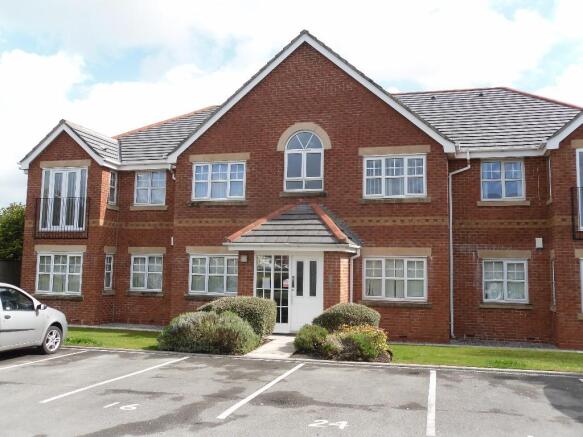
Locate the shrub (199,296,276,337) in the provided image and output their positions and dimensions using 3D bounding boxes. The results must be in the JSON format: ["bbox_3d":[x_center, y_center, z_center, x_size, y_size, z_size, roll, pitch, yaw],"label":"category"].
[{"bbox_3d":[-1.303,2.412,14.110,1.886,1.057,1.350,-1,-6,15],"label":"shrub"}]

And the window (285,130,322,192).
[{"bbox_3d":[0.372,-1.651,16.974,1.151,1.755,0.100,-1,-6,15],"label":"window"}]

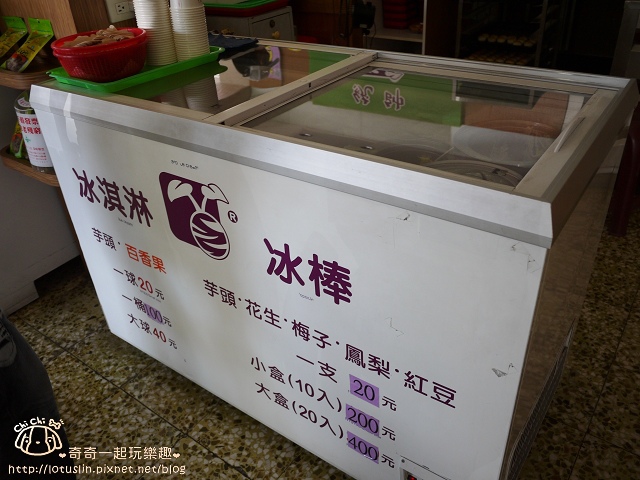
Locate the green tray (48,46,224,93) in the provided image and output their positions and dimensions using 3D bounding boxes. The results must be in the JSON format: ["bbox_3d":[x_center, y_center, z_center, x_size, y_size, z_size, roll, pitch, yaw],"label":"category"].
[{"bbox_3d":[-0.474,-0.450,1.340,0.265,0.030,0.395,20,40,33],"label":"green tray"}]

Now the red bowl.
[{"bbox_3d":[-0.535,-0.454,1.291,0.225,0.091,0.225,-3,33,2],"label":"red bowl"}]

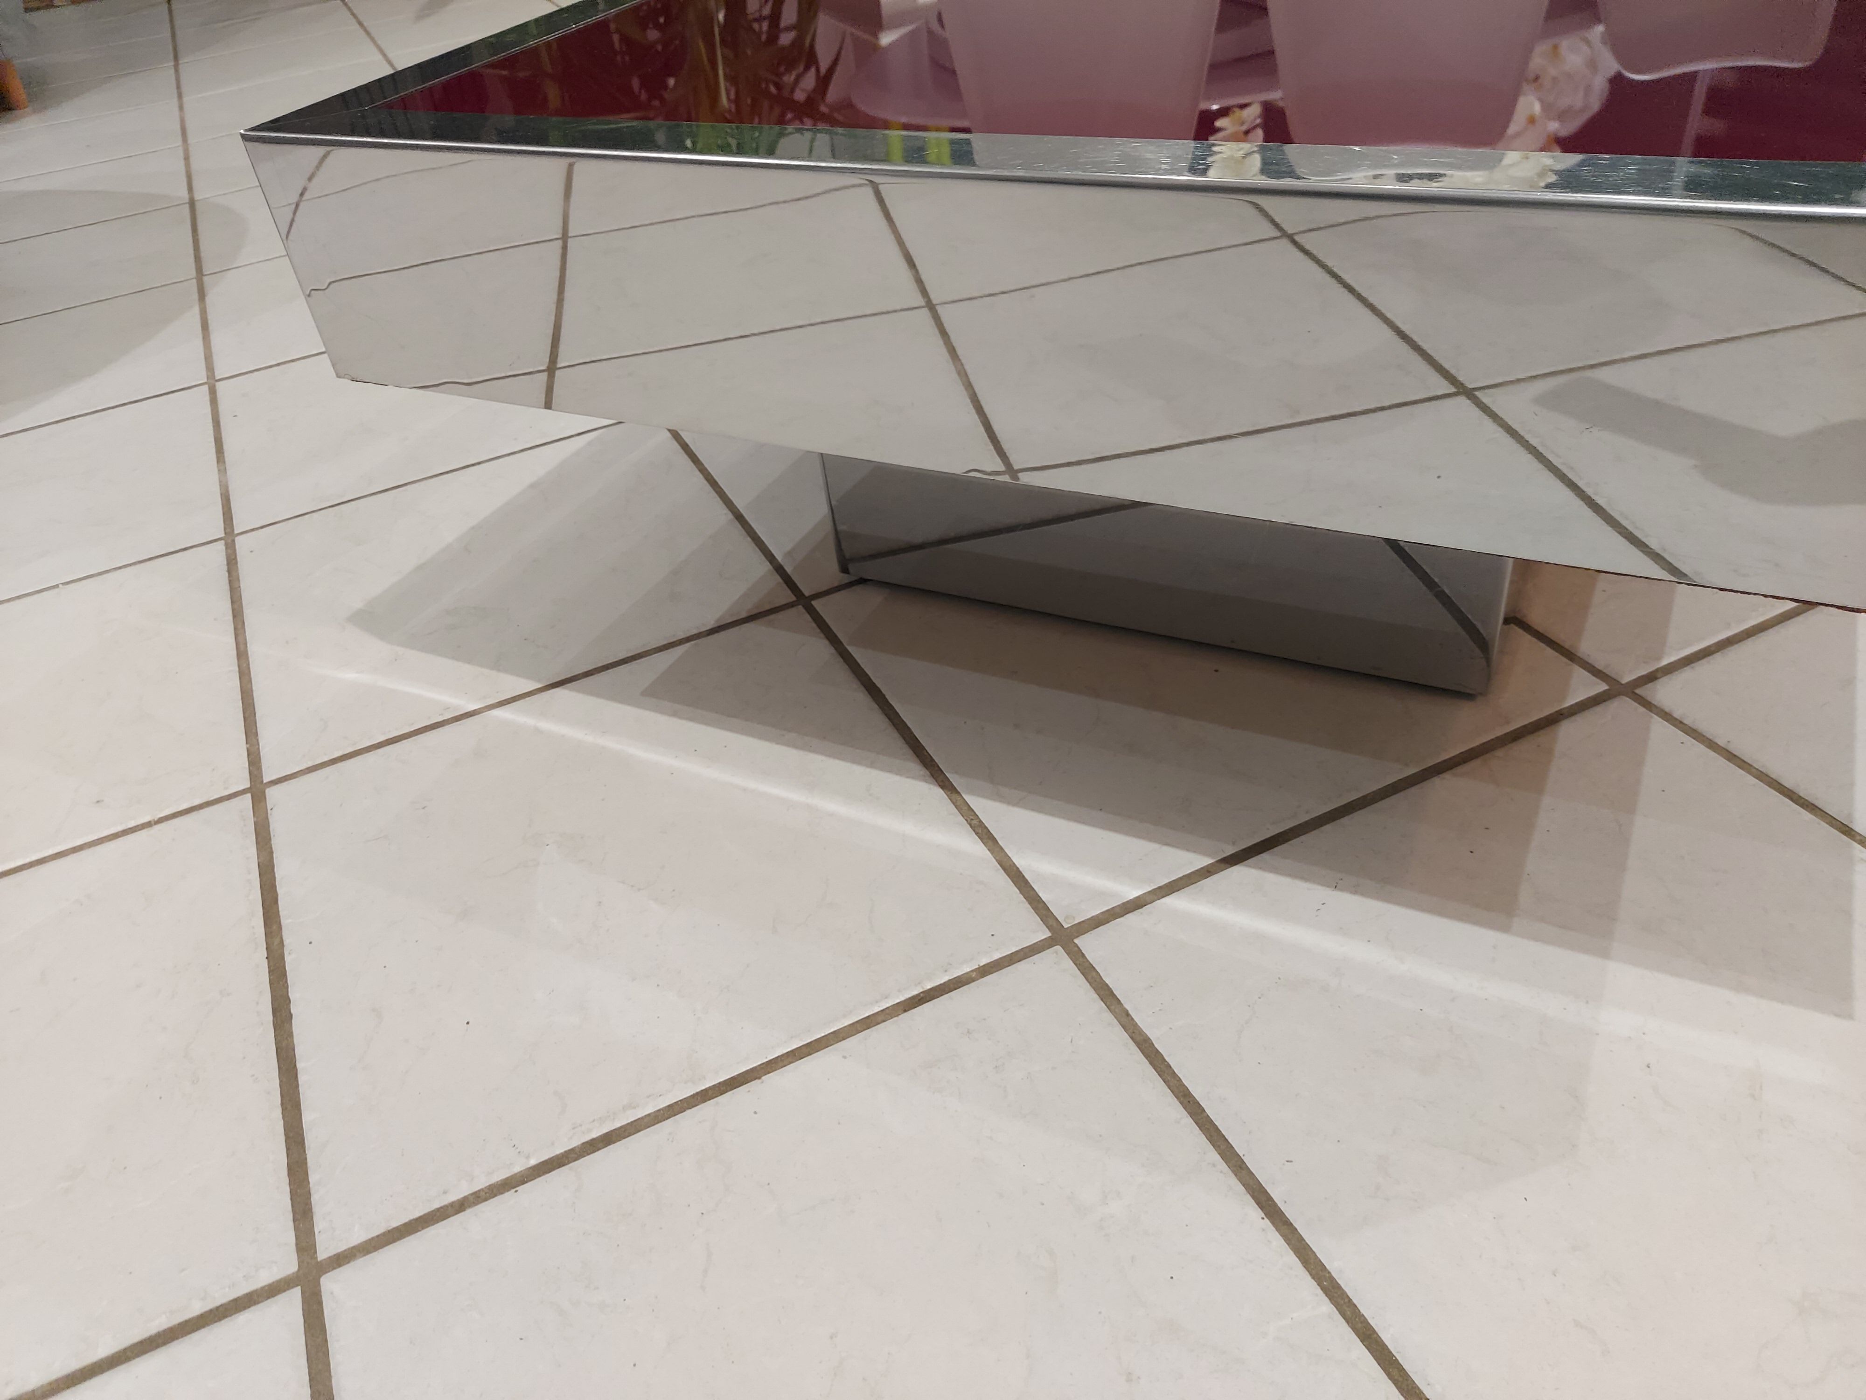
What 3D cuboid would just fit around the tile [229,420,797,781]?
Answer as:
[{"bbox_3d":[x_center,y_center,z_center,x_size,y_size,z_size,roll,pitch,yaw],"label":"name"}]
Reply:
[{"bbox_3d":[-0.308,-0.090,0.955,0.337,0.010,0.330,-21,40,-17],"label":"tile"}]

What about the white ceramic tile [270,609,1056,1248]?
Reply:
[{"bbox_3d":[-0.164,0.085,0.709,0.337,0.010,0.330,-21,40,-17],"label":"white ceramic tile"}]

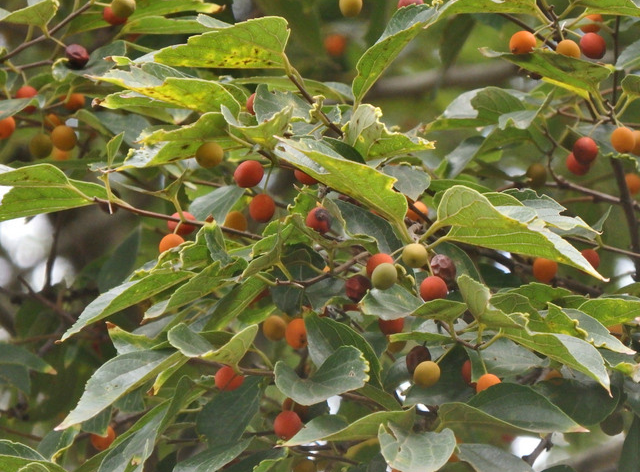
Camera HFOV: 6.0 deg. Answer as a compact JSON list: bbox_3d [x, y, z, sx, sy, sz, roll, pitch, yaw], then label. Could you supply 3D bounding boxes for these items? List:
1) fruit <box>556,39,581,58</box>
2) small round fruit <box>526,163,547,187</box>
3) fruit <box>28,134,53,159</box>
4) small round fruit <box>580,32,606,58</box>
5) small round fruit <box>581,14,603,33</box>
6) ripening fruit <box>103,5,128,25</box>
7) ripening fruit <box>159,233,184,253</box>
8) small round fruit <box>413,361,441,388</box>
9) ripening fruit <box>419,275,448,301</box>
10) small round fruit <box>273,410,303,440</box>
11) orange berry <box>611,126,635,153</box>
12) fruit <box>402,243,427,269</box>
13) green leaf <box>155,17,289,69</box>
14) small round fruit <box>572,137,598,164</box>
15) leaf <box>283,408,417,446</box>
[{"bbox_3d":[0.083,-0.061,2.040,0.008,0.008,0.008,0,-10,0],"label":"fruit"},{"bbox_3d":[0.081,-0.023,2.280,0.008,0.009,0.008,0,-10,0],"label":"small round fruit"},{"bbox_3d":[-0.091,-0.029,2.000,0.008,0.008,0.008,0,-12,0],"label":"fruit"},{"bbox_3d":[0.097,-0.067,2.180,0.009,0.009,0.009,0,-10,0],"label":"small round fruit"},{"bbox_3d":[0.091,-0.071,2.060,0.008,0.008,0.008,0,-10,0],"label":"small round fruit"},{"bbox_3d":[-0.067,-0.074,2.030,0.008,0.008,0.008,0,-10,0],"label":"ripening fruit"},{"bbox_3d":[-0.051,0.003,2.140,0.009,0.009,0.009,0,-10,0],"label":"ripening fruit"},{"bbox_3d":[0.035,0.045,1.990,0.009,0.009,0.009,0,-10,0],"label":"small round fruit"},{"bbox_3d":[0.035,0.016,1.880,0.008,0.008,0.008,0,-12,0],"label":"ripening fruit"},{"bbox_3d":[-0.010,0.058,1.870,0.009,0.009,0.009,0,-12,0],"label":"small round fruit"},{"bbox_3d":[0.096,-0.030,1.950,0.008,0.008,0.008,0,-12,0],"label":"orange berry"},{"bbox_3d":[0.031,0.006,1.990,0.008,0.008,0.008,0,-10,0],"label":"fruit"},{"bbox_3d":[-0.030,-0.060,1.890,0.041,0.015,0.022,0,-12,0],"label":"green leaf"},{"bbox_3d":[0.095,-0.030,2.200,0.009,0.010,0.009,0,-10,0],"label":"small round fruit"},{"bbox_3d":[0.009,0.067,2.160,0.049,0.012,0.026,-16,-8,-7],"label":"leaf"}]

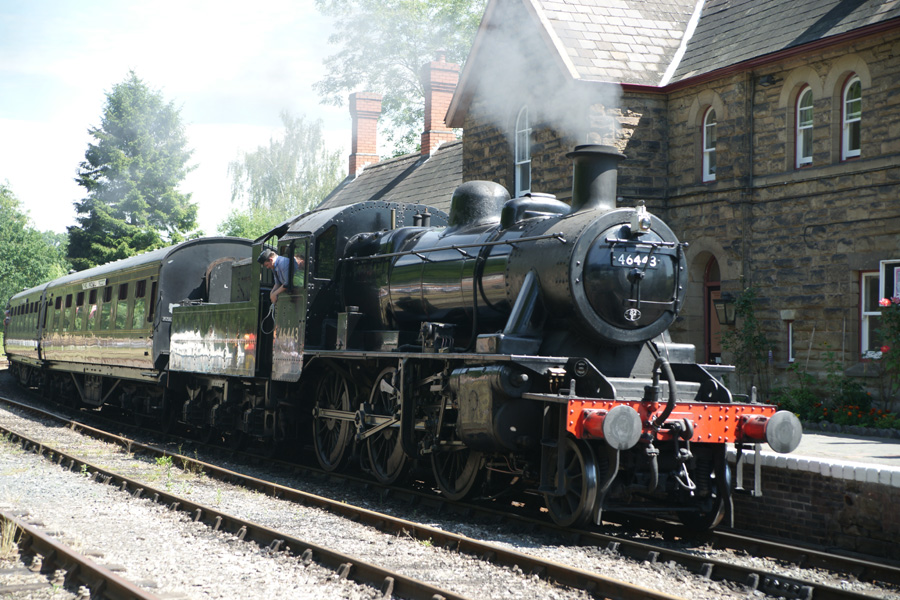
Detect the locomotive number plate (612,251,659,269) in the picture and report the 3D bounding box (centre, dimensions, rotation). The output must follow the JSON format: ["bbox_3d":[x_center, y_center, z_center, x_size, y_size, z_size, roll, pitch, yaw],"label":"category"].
[{"bbox_3d":[1.873,-0.390,14.994,0.585,0.150,0.030,4,-3,-23],"label":"locomotive number plate"}]

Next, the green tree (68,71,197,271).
[{"bbox_3d":[-15.241,-3.029,72.000,6.300,15.800,6.300,2,-3,-12],"label":"green tree"}]

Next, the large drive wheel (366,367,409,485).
[{"bbox_3d":[-0.716,1.566,18.732,0.160,1.490,1.490,4,-3,-23],"label":"large drive wheel"}]

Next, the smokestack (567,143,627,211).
[{"bbox_3d":[1.552,-1.236,15.873,0.650,0.820,0.650,3,-3,0],"label":"smokestack"}]

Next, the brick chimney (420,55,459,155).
[{"bbox_3d":[-0.219,-4.549,34.500,0.750,2.380,0.600,3,-3,-24],"label":"brick chimney"}]

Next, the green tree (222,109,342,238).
[{"bbox_3d":[-7.685,-1.858,68.000,6.000,13.400,6.000,2,-3,-6],"label":"green tree"}]

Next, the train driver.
[{"bbox_3d":[-2.306,0.066,21.506,0.750,1.550,0.600,1,-3,10],"label":"train driver"}]

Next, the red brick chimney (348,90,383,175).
[{"bbox_3d":[-2.195,-4.358,39.200,0.760,2.100,0.600,3,-3,-24],"label":"red brick chimney"}]

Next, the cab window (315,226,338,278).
[{"bbox_3d":[-1.707,-0.653,20.588,0.310,0.740,0.040,4,-3,-23],"label":"cab window"}]

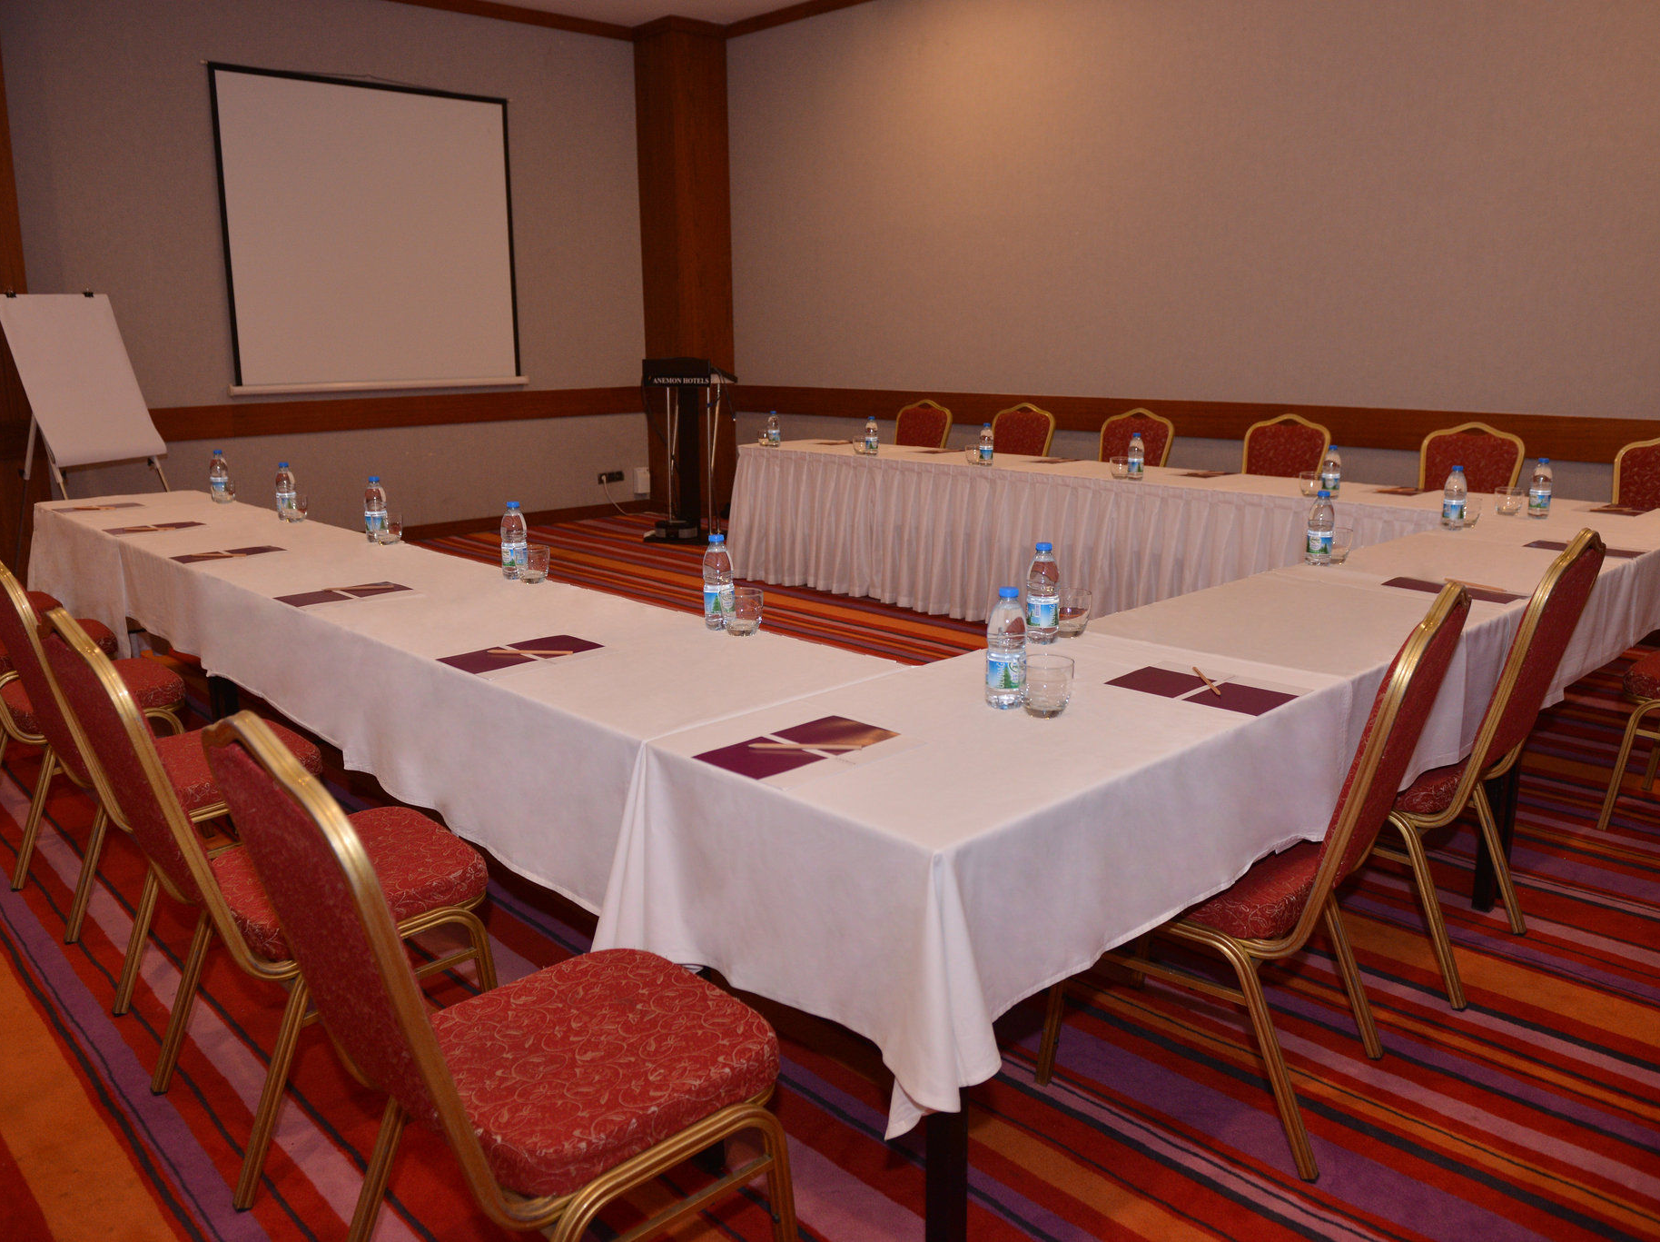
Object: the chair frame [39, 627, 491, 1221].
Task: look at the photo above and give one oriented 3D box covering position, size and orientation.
[{"bbox_3d":[-0.939,0.395,2.100,0.570,0.962,0.455,-12,17,-43],"label":"chair frame"}]

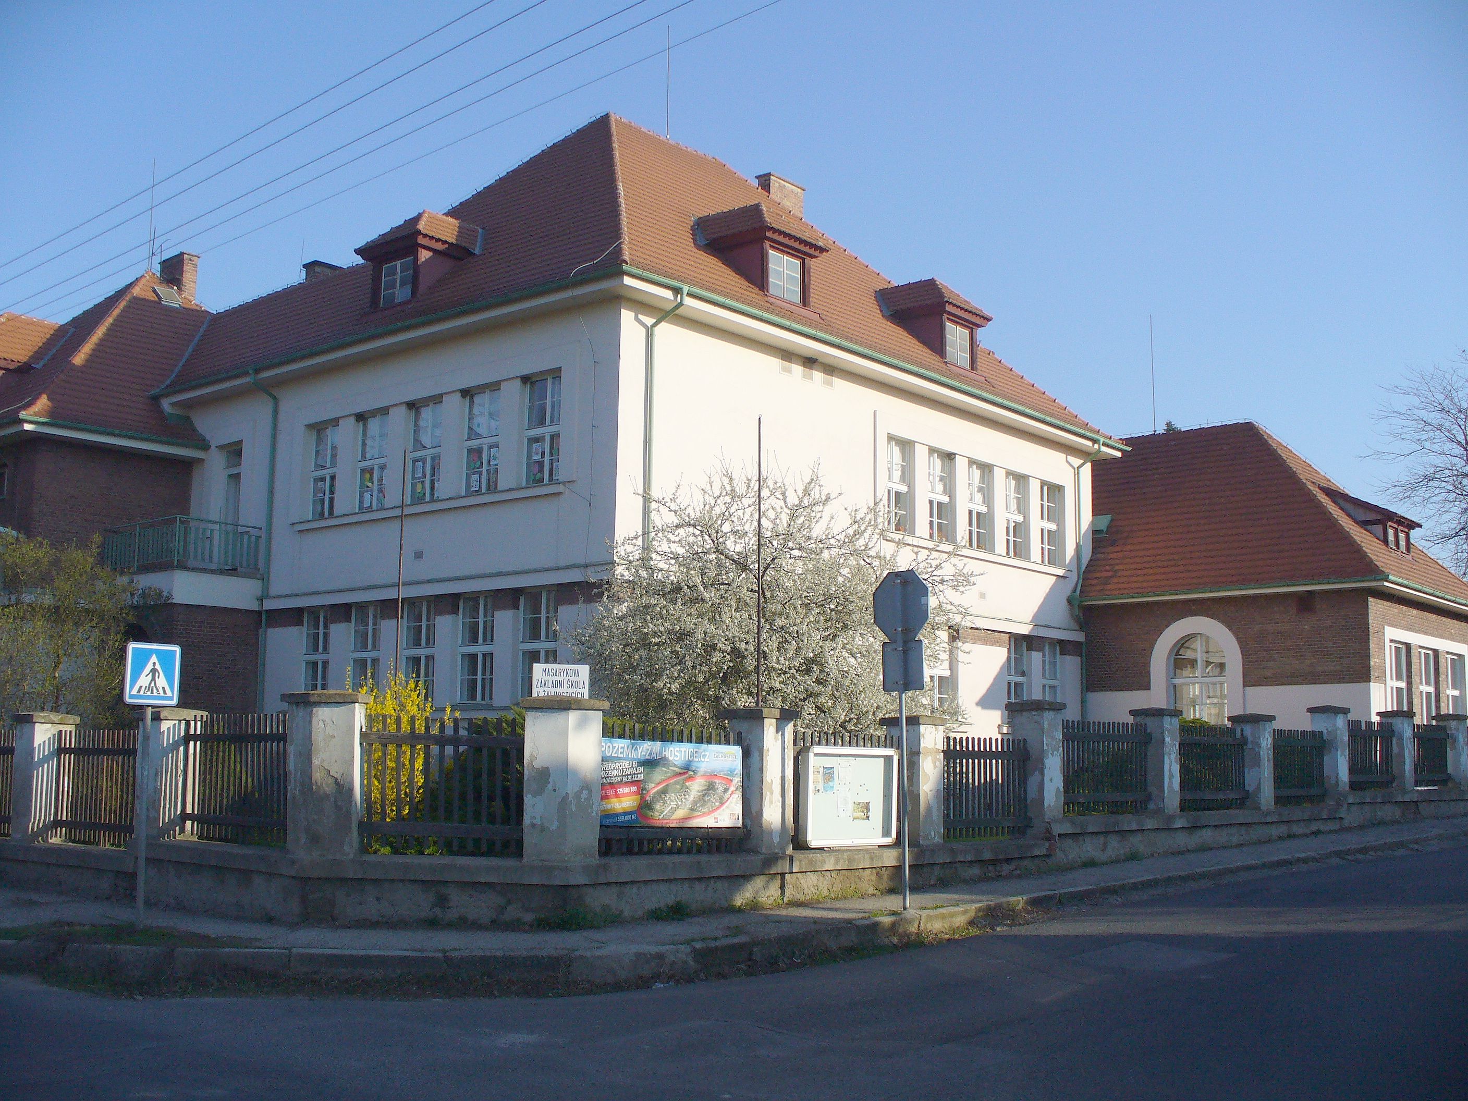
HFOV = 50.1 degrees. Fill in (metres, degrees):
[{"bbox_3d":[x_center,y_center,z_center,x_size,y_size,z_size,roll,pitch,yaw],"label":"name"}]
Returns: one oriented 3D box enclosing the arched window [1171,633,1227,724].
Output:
[{"bbox_3d":[10.692,2.964,35.922,1.395,2.127,0.180,-6,-10,40],"label":"arched window"}]

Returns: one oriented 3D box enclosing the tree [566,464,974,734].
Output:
[{"bbox_3d":[0.530,1.338,21.905,5.324,5.082,5.553,1,-8,0],"label":"tree"}]

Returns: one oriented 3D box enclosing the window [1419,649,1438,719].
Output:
[{"bbox_3d":[16.004,3.244,36.379,0.170,1.833,1.436,-6,-10,40],"label":"window"}]

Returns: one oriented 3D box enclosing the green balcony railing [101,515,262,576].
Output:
[{"bbox_3d":[-11.373,0.030,32.228,2.950,1.020,1.900,-6,-10,40],"label":"green balcony railing"}]

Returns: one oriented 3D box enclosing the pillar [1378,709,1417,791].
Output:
[{"bbox_3d":[12.154,3.675,28.881,0.540,1.447,0.540,-6,-10,40],"label":"pillar"}]

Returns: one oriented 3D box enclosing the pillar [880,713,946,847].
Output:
[{"bbox_3d":[2.019,2.558,17.546,0.540,1.409,0.540,-6,-10,40],"label":"pillar"}]

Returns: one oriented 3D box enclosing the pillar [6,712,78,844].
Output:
[{"bbox_3d":[-7.301,2.401,16.701,0.510,1.360,0.510,-6,-10,40],"label":"pillar"}]

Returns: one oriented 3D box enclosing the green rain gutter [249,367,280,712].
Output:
[{"bbox_3d":[-9.696,0.705,31.542,0.180,8.824,0.700,-6,-10,40],"label":"green rain gutter"}]

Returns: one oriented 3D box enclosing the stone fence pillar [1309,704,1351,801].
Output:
[{"bbox_3d":[10.047,3.372,26.574,0.540,1.482,0.540,-6,-10,40],"label":"stone fence pillar"}]

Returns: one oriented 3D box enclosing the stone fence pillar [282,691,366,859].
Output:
[{"bbox_3d":[-3.723,2.031,14.349,0.660,1.517,0.600,1,-8,0],"label":"stone fence pillar"}]

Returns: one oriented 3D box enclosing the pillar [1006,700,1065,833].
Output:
[{"bbox_3d":[3.739,2.646,19.420,0.540,1.545,0.540,-6,-10,40],"label":"pillar"}]

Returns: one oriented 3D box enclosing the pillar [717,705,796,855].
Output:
[{"bbox_3d":[0.270,2.269,15.510,0.540,1.400,0.540,-6,-10,40],"label":"pillar"}]

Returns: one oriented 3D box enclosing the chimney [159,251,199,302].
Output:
[{"bbox_3d":[-13.935,-6.724,39.308,1.060,1.220,0.460,-6,-10,40],"label":"chimney"}]

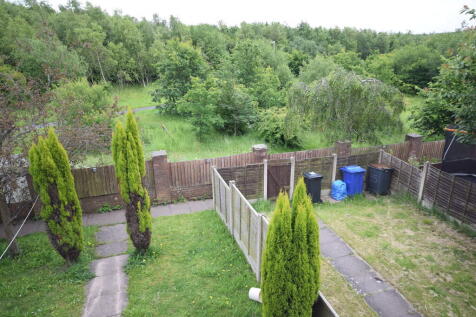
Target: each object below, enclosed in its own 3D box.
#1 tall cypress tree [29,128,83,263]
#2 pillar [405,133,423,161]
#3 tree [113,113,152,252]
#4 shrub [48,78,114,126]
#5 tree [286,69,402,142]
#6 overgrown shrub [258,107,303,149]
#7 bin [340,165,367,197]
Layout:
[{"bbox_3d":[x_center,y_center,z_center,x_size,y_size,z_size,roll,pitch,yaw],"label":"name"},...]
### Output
[{"bbox_3d":[-4.193,0.925,7.185,0.920,3.120,0.900,-9,18,-31],"label":"tall cypress tree"},{"bbox_3d":[7.629,-0.177,13.985,0.520,1.760,0.520,-4,16,-17],"label":"pillar"},{"bbox_3d":[-2.569,0.599,7.680,0.780,3.500,0.780,-5,16,-19],"label":"tree"},{"bbox_3d":[-13.205,-4.886,27.162,5.100,3.800,4.600,-7,17,-25],"label":"shrub"},{"bbox_3d":[7.154,-3.689,21.492,7.500,4.600,6.600,5,16,18],"label":"tree"},{"bbox_3d":[2.615,-1.973,19.410,2.850,2.350,2.600,2,15,7],"label":"overgrown shrub"},{"bbox_3d":[4.194,0.824,11.572,0.590,1.070,0.720,-8,17,-28],"label":"bin"}]

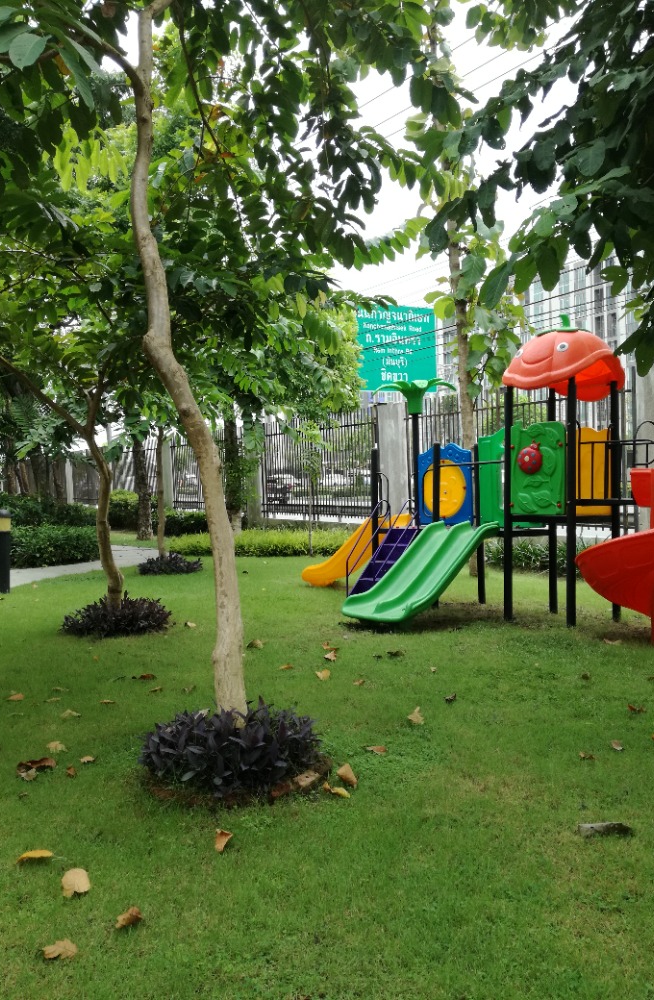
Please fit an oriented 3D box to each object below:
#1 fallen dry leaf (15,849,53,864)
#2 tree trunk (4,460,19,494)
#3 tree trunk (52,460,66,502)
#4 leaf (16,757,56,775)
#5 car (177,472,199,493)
[{"bbox_3d":[-1.042,1.270,2.778,0.125,0.030,0.050,0,1,0],"label":"fallen dry leaf"},{"bbox_3d":[-10.921,-0.294,27.000,0.420,2.500,0.380,0,0,0],"label":"tree trunk"},{"bbox_3d":[-9.260,-0.225,27.000,0.440,2.500,0.380,0,0,0],"label":"tree trunk"},{"bbox_3d":[-1.460,1.334,3.920,0.200,0.050,0.120,0,0,0],"label":"leaf"},{"bbox_3d":[-8.523,-0.954,48.000,1.780,1.500,4.300,-1,1,-23],"label":"car"}]

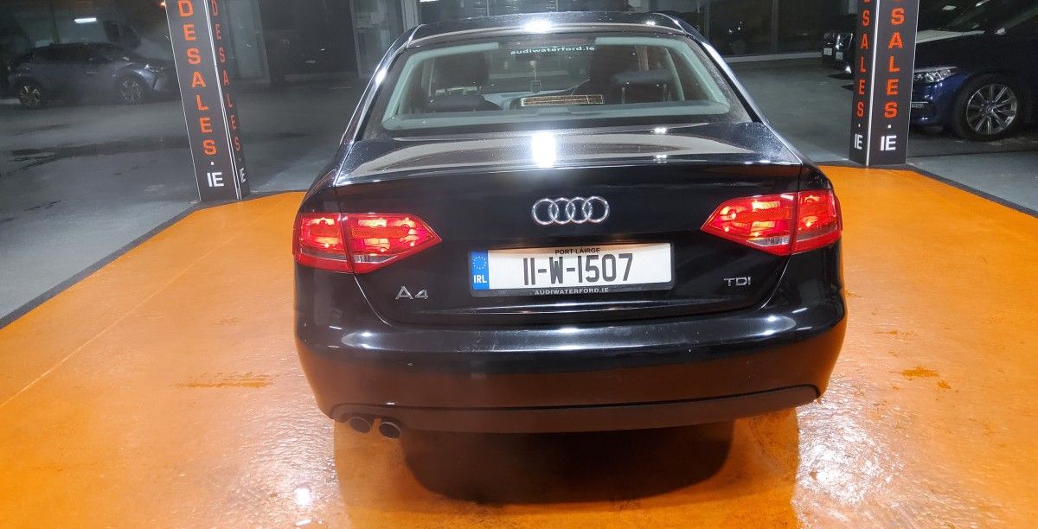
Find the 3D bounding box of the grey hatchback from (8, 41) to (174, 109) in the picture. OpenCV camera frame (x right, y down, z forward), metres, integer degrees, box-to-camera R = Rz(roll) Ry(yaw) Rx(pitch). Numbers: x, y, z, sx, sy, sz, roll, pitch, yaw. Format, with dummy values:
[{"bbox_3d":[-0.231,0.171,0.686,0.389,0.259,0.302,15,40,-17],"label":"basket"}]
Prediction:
[{"bbox_3d":[-10.670,-4.850,19.750,4.360,1.550,1.800,-1,17,7],"label":"grey hatchback"}]

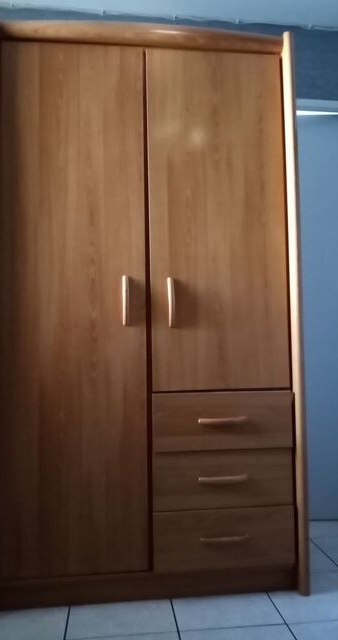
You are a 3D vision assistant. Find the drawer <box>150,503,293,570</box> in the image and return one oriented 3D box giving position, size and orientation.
[{"bbox_3d":[0.171,0.756,1.846,0.488,0.196,0.450,-1,-3,-6],"label":"drawer"}]

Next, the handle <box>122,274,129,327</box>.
[{"bbox_3d":[-0.146,-0.065,1.629,0.024,0.175,0.032,-1,-3,-6],"label":"handle"}]

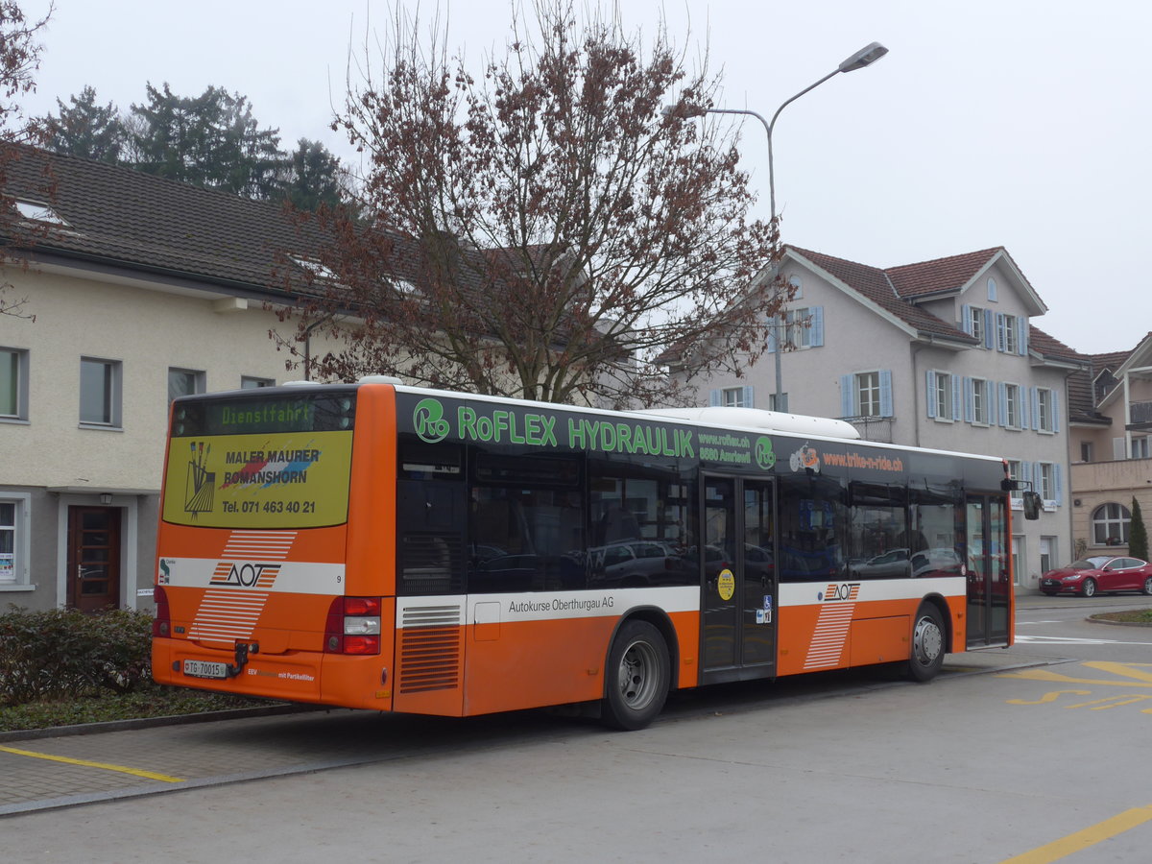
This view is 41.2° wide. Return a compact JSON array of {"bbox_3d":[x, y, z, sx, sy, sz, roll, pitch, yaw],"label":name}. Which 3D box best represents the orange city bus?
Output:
[{"bbox_3d":[1.212,1.294,16.405,2.530,3.050,12.050,-3,-5,38],"label":"orange city bus"}]

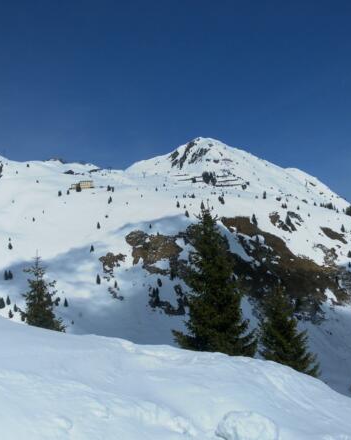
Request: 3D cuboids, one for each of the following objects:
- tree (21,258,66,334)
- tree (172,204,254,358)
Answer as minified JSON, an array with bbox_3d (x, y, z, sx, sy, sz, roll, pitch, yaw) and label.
[{"bbox_3d":[-6.724,4.171,30.000,2.300,4.700,2.300,-1,1,0],"label":"tree"},{"bbox_3d":[1.709,3.089,26.000,3.800,7.300,3.800,-1,1,0],"label":"tree"}]

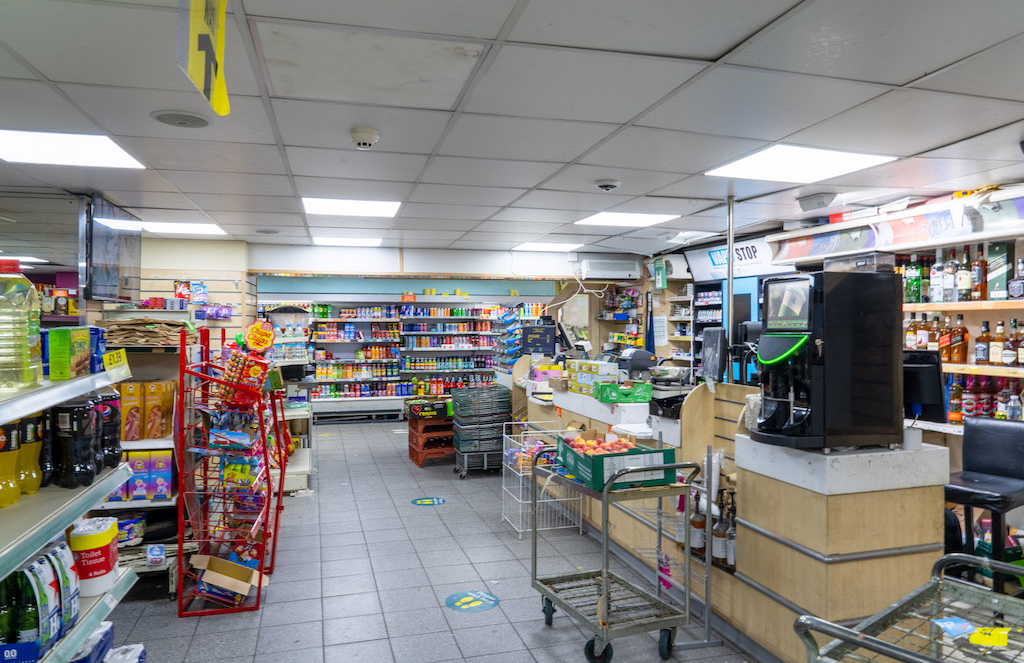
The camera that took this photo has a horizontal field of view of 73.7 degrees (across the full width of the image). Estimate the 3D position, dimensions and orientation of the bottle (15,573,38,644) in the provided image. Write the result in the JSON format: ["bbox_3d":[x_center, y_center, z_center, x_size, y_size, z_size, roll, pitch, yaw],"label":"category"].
[{"bbox_3d":[-1.205,0.690,1.700,0.061,0.229,0.061,0,1,-14],"label":"bottle"}]

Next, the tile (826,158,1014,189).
[{"bbox_3d":[1.769,-0.711,3.055,0.595,0.025,0.595,0,1,-14],"label":"tile"}]

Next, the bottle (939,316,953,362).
[{"bbox_3d":[2.641,0.049,4.140,0.073,0.286,0.073,0,1,-38],"label":"bottle"}]

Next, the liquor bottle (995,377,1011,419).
[{"bbox_3d":[2.553,0.375,3.550,0.077,0.290,0.077,0,0,-37],"label":"liquor bottle"}]

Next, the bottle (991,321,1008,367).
[{"bbox_3d":[2.597,0.063,3.630,0.080,0.236,0.080,0,1,-22],"label":"bottle"}]

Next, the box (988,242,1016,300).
[{"bbox_3d":[2.584,-0.316,3.600,0.087,0.302,0.087,0,1,-28],"label":"box"}]

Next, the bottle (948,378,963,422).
[{"bbox_3d":[2.484,0.375,3.820,0.077,0.295,0.077,0,0,-37],"label":"bottle"}]

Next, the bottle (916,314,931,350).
[{"bbox_3d":[2.591,0.041,4.300,0.080,0.300,0.080,0,1,-35],"label":"bottle"}]

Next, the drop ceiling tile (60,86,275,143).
[{"bbox_3d":[-1.117,-0.735,2.315,0.595,0.025,0.595,0,1,-14],"label":"drop ceiling tile"}]

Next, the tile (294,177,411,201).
[{"bbox_3d":[-0.836,-0.756,3.632,0.597,0.022,0.597,0,1,-14],"label":"tile"}]

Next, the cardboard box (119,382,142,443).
[{"bbox_3d":[-2.073,0.436,3.738,0.093,0.310,0.100,0,1,-14],"label":"cardboard box"}]

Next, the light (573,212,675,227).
[{"bbox_3d":[0.763,-0.770,4.656,0.600,0.030,0.600,0,1,-14],"label":"light"}]

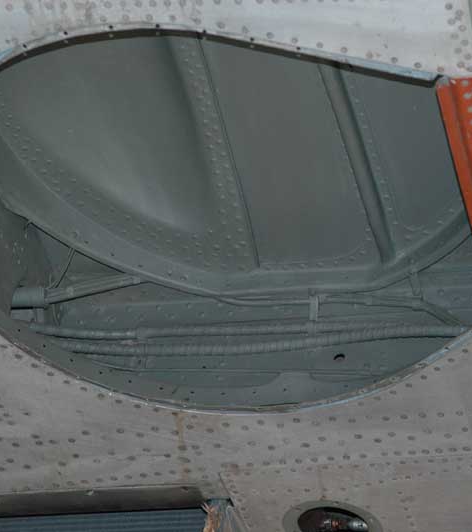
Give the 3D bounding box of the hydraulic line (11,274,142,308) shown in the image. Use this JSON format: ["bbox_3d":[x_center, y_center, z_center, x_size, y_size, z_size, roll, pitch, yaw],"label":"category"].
[{"bbox_3d":[-0.238,0.038,4.200,0.195,0.032,0.032,-8,-44,8],"label":"hydraulic line"}]

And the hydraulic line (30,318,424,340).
[{"bbox_3d":[-0.012,0.093,4.120,0.585,0.026,0.028,0,-42,15],"label":"hydraulic line"}]

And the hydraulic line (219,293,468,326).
[{"bbox_3d":[0.150,0.058,4.060,0.365,0.038,0.030,2,-42,15],"label":"hydraulic line"}]

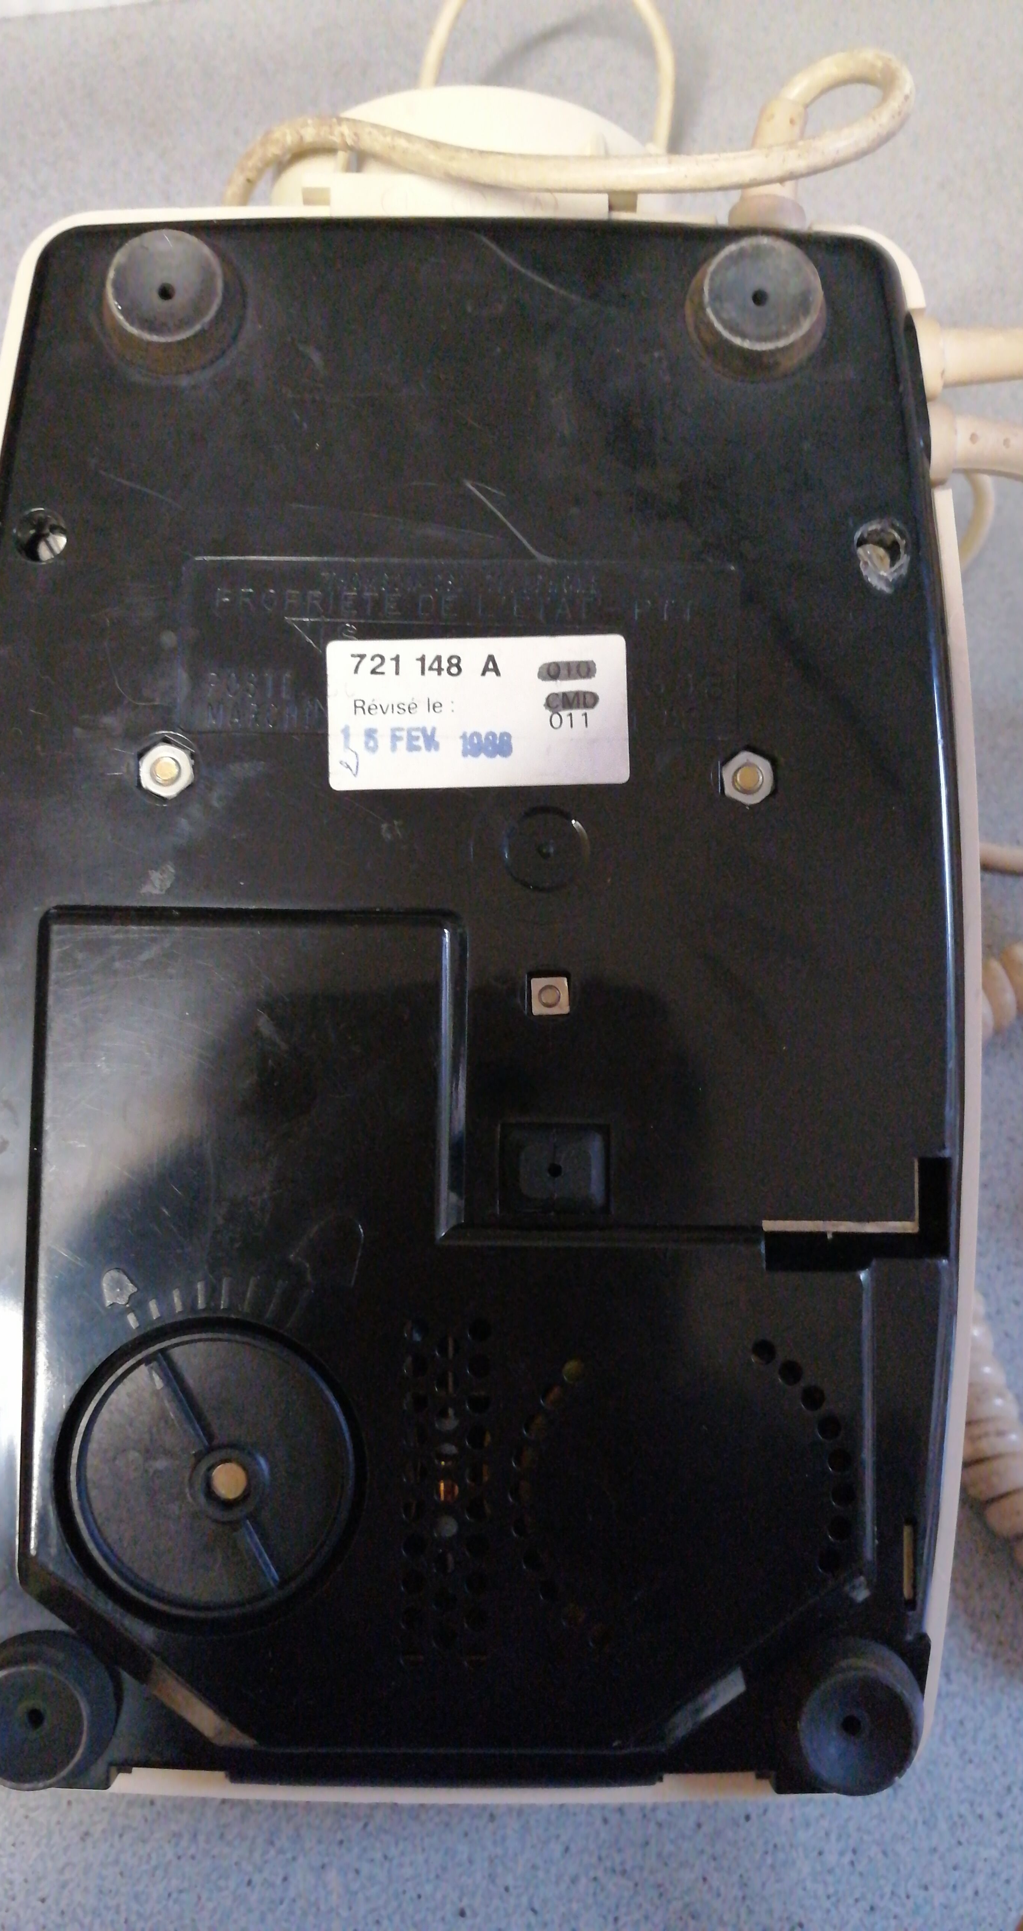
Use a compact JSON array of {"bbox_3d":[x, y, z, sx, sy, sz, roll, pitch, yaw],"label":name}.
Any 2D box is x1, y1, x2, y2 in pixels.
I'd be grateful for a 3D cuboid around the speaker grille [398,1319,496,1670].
[{"bbox_3d":[-0.009,0.070,0.200,0.012,0.002,0.045,1,86,-1],"label":"speaker grille"}]

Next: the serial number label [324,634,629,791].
[{"bbox_3d":[-0.005,-0.035,0.208,0.041,0.001,0.021,-2,86,-1],"label":"serial number label"}]

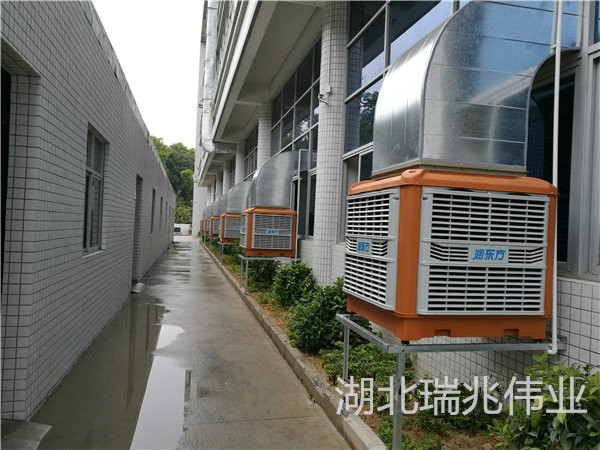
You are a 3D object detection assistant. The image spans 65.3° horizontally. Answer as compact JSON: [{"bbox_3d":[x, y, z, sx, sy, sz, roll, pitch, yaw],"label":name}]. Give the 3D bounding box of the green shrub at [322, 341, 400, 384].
[{"bbox_3d":[0.645,1.434,4.891,0.850,0.260,0.850,3,0,-13],"label":"green shrub"}]

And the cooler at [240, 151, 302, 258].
[{"bbox_3d":[-0.642,-0.476,10.754,1.265,2.366,1.122,2,-1,-13],"label":"cooler"}]

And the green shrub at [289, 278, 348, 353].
[{"bbox_3d":[0.235,1.048,5.671,0.720,0.770,0.720,2,-1,0],"label":"green shrub"}]

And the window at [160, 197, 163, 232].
[{"bbox_3d":[-5.719,-0.410,19.160,0.120,1.420,1.370,2,-1,-13],"label":"window"}]

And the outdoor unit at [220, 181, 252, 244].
[{"bbox_3d":[-2.411,-0.479,18.091,1.265,2.366,1.122,2,-1,-13],"label":"outdoor unit"}]

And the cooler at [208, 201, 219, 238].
[{"bbox_3d":[-5.976,-0.484,32.813,1.265,2.366,1.122,2,-1,-13],"label":"cooler"}]

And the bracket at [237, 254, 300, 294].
[{"bbox_3d":[-0.692,1.092,10.574,1.275,0.734,1.142,2,-1,-13],"label":"bracket"}]

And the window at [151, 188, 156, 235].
[{"bbox_3d":[-4.707,-0.404,14.930,0.120,1.410,1.370,2,-1,-13],"label":"window"}]

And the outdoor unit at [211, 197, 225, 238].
[{"bbox_3d":[-4.178,-0.481,25.377,1.265,2.366,1.122,2,-1,-13],"label":"outdoor unit"}]

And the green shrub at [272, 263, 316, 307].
[{"bbox_3d":[-0.122,1.067,8.623,0.780,0.760,0.770,2,-1,-13],"label":"green shrub"}]

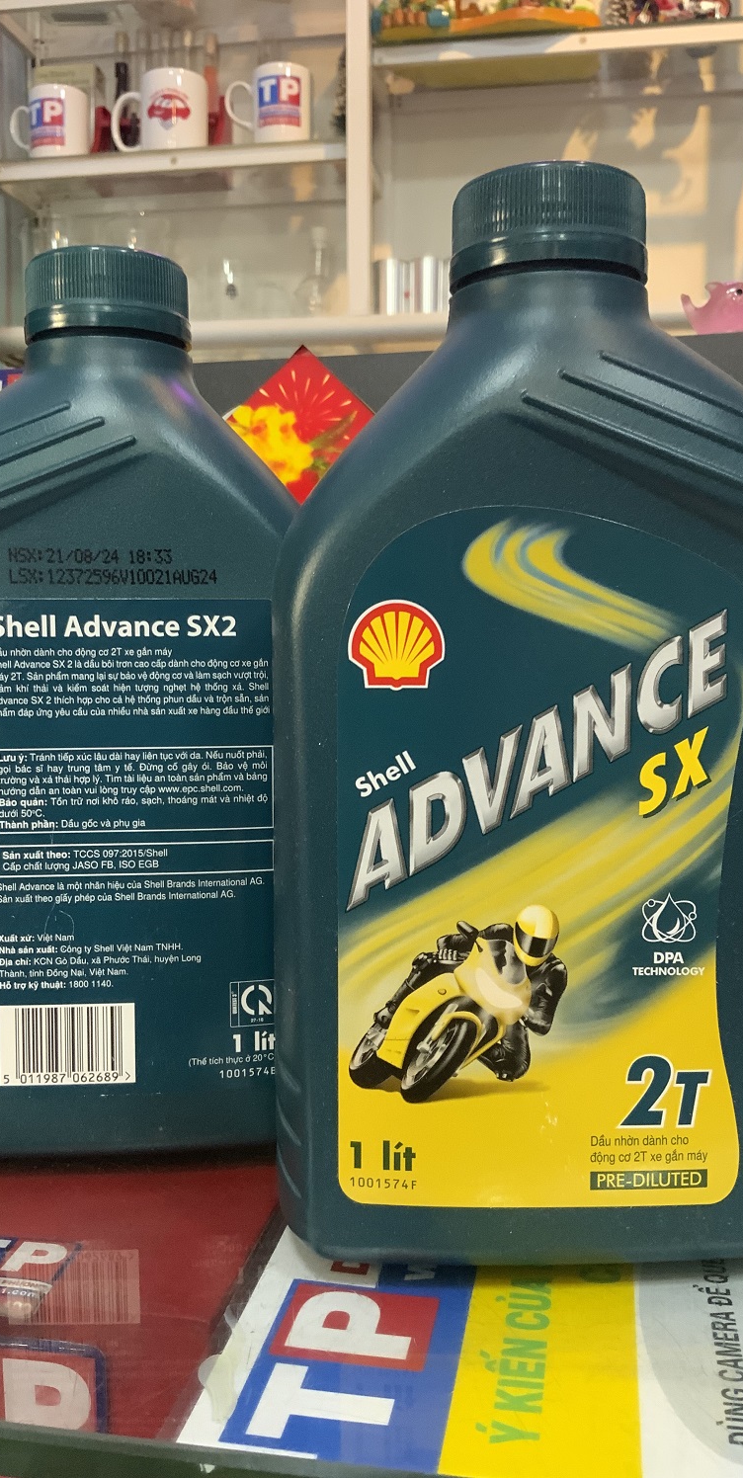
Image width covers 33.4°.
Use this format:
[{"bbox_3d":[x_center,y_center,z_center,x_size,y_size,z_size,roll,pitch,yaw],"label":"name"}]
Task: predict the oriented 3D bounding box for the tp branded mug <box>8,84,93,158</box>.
[{"bbox_3d":[-0.450,-0.849,1.726,0.115,0.096,0.080,2,6,19],"label":"tp branded mug"}]

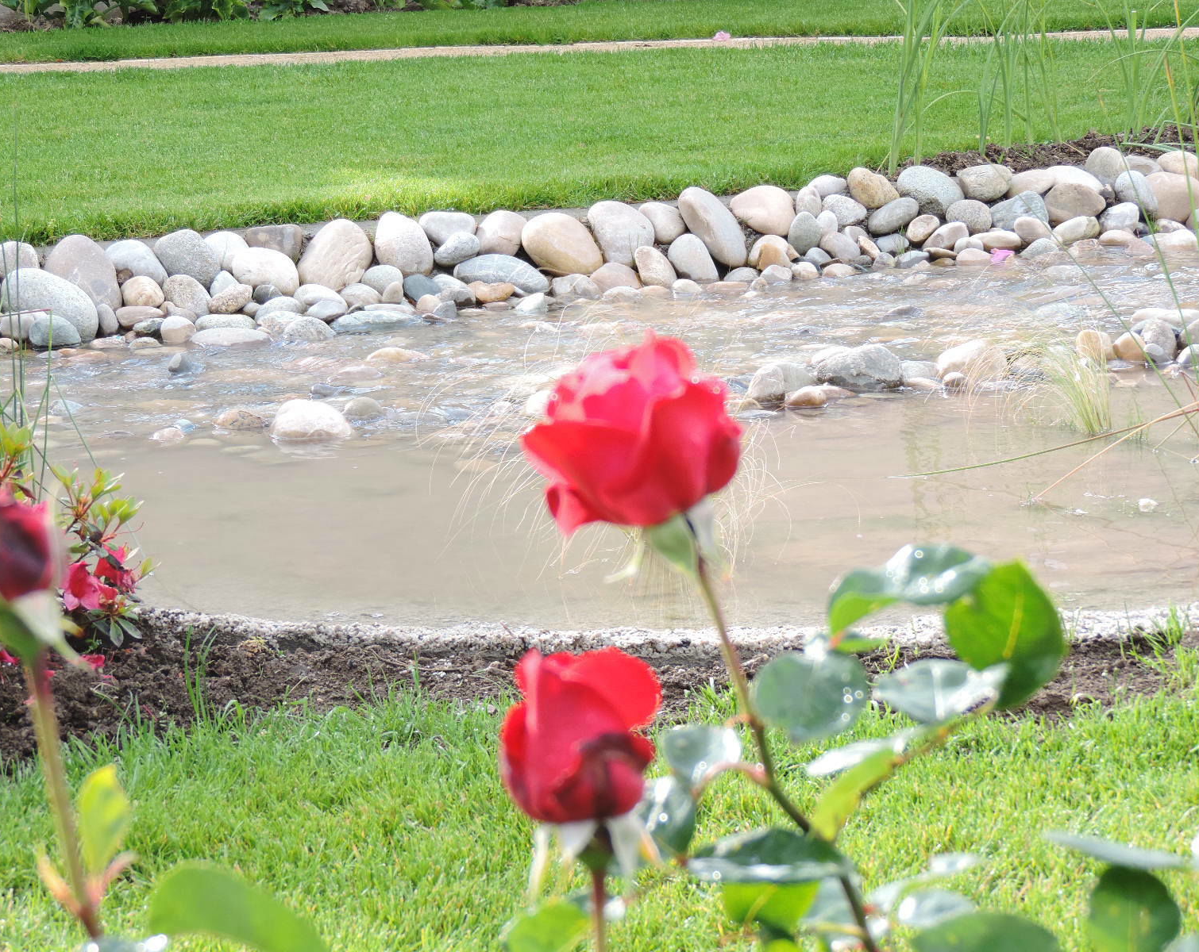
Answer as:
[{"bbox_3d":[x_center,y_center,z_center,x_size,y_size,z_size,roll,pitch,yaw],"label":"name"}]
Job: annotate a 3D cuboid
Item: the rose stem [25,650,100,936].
[{"bbox_3d":[-0.175,0.105,1.080,0.015,0.097,0.014,-11,14,0],"label":"rose stem"}]

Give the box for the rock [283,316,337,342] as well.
[{"bbox_3d":[-0.559,-0.276,6.360,0.106,0.065,0.090,-1,17,-5],"label":"rock"}]

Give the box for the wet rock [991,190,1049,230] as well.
[{"bbox_3d":[0.909,-0.567,7.120,0.123,0.090,0.100,2,17,7],"label":"wet rock"}]

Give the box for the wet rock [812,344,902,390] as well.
[{"bbox_3d":[0.516,-0.217,6.630,0.180,0.098,0.135,0,14,0],"label":"wet rock"}]

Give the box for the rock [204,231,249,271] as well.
[{"bbox_3d":[-0.749,-0.449,6.666,0.098,0.094,0.080,0,14,0],"label":"rock"}]

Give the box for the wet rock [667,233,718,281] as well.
[{"bbox_3d":[0.187,-0.433,6.570,0.079,0.107,0.071,-24,14,6],"label":"wet rock"}]

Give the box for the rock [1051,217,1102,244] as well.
[{"bbox_3d":[1.021,-0.525,7.070,0.103,0.063,0.080,2,17,8],"label":"rock"}]

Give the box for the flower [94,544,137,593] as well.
[{"bbox_3d":[-0.549,0.105,3.750,0.046,0.052,0.045,-7,17,-24],"label":"flower"}]

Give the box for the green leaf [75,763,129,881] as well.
[{"bbox_3d":[-0.162,0.113,1.080,0.018,0.038,0.010,7,11,-11],"label":"green leaf"}]

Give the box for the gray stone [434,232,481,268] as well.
[{"bbox_3d":[-0.285,-0.452,6.600,0.094,0.067,0.072,0,15,0],"label":"gray stone"}]

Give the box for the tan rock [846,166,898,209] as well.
[{"bbox_3d":[0.610,-0.643,7.384,0.118,0.095,0.093,0,14,0],"label":"tan rock"}]

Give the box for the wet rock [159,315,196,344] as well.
[{"bbox_3d":[-0.901,-0.313,7.060,0.077,0.065,0.070,0,14,0],"label":"wet rock"}]

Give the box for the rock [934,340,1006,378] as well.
[{"bbox_3d":[0.690,-0.211,6.120,0.132,0.082,0.105,2,17,6],"label":"rock"}]

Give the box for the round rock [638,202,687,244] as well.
[{"bbox_3d":[0.132,-0.548,7.150,0.112,0.092,0.086,0,14,0],"label":"round rock"}]

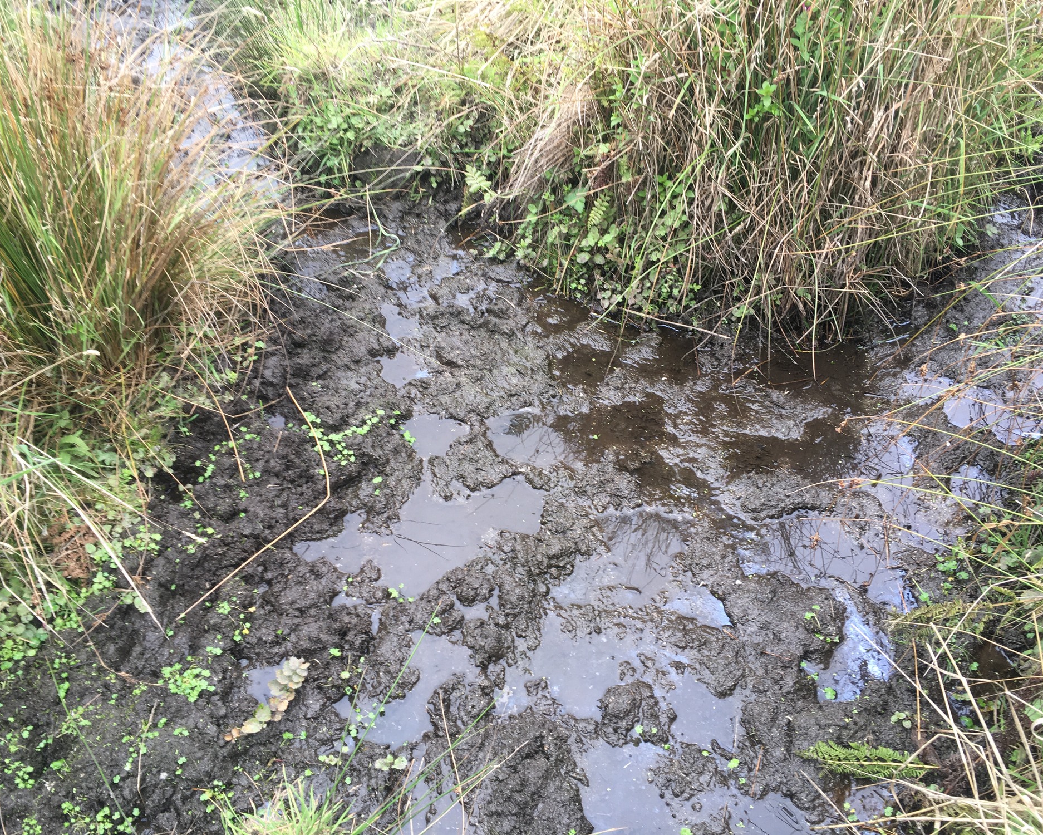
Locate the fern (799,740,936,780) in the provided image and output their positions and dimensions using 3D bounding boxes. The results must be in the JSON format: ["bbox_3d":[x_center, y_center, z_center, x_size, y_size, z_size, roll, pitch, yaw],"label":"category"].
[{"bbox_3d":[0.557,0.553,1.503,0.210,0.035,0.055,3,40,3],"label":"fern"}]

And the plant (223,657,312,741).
[{"bbox_3d":[-0.434,0.480,1.591,0.060,0.050,0.175,29,48,30],"label":"plant"}]

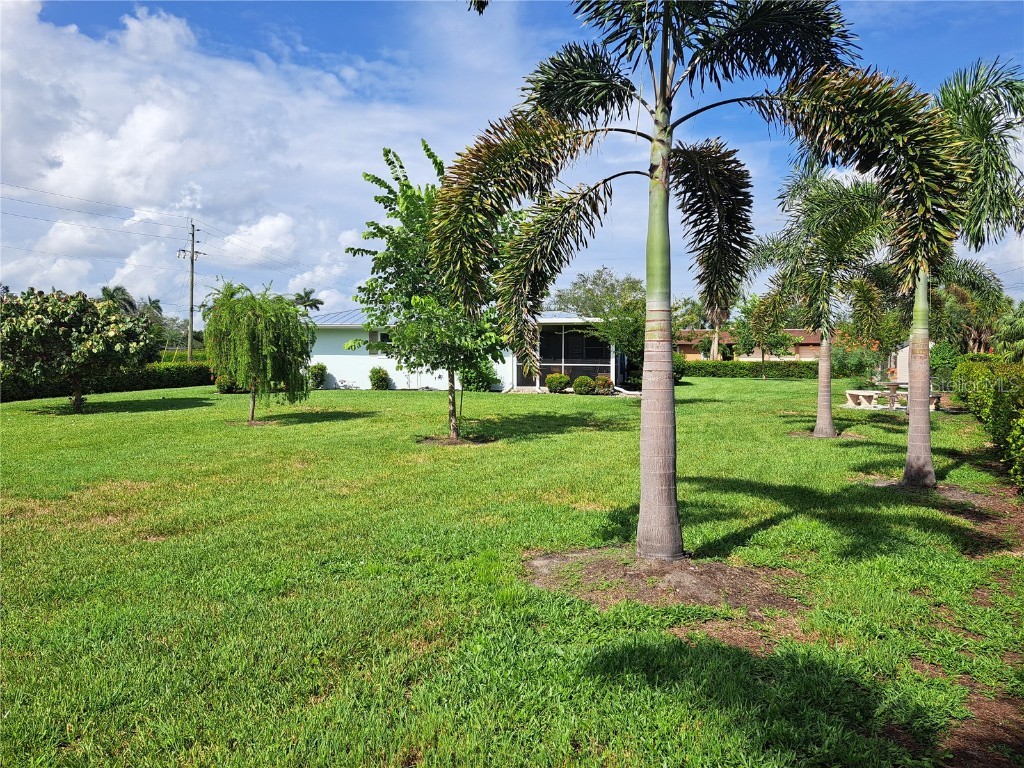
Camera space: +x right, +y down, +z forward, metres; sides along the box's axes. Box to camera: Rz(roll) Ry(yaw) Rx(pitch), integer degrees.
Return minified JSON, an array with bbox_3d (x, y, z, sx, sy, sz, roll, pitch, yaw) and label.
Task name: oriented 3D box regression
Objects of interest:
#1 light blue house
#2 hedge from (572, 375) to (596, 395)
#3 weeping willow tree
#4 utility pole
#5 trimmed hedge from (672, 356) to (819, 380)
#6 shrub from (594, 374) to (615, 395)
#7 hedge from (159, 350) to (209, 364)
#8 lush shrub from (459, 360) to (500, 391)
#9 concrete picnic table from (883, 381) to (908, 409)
[{"bbox_3d":[-2.350,-1.572,30.660,13.700,3.450,9.000,0,3,0],"label":"light blue house"},{"bbox_3d":[2.678,-0.011,26.229,0.840,0.750,0.820,0,3,0],"label":"hedge"},{"bbox_3d":[-5.636,-0.695,15.785,2.500,3.100,2.450,0,3,0],"label":"weeping willow tree"},{"bbox_3d":[-22.986,-6.249,50.762,1.900,10.900,0.800,0,3,0],"label":"utility pole"},{"bbox_3d":[14.043,-0.871,41.805,9.000,1.000,1.200,0,3,0],"label":"trimmed hedge"},{"bbox_3d":[3.404,-0.001,26.129,0.780,0.740,0.760,0,3,0],"label":"shrub"},{"bbox_3d":[-25.820,-1.840,55.975,4.800,1.600,1.500,0,3,0],"label":"hedge"},{"bbox_3d":[-1.234,-0.321,27.816,1.500,1.220,1.300,0,3,0],"label":"lush shrub"},{"bbox_3d":[10.551,0.300,19.636,1.000,0.750,1.000,0,3,0],"label":"concrete picnic table"}]

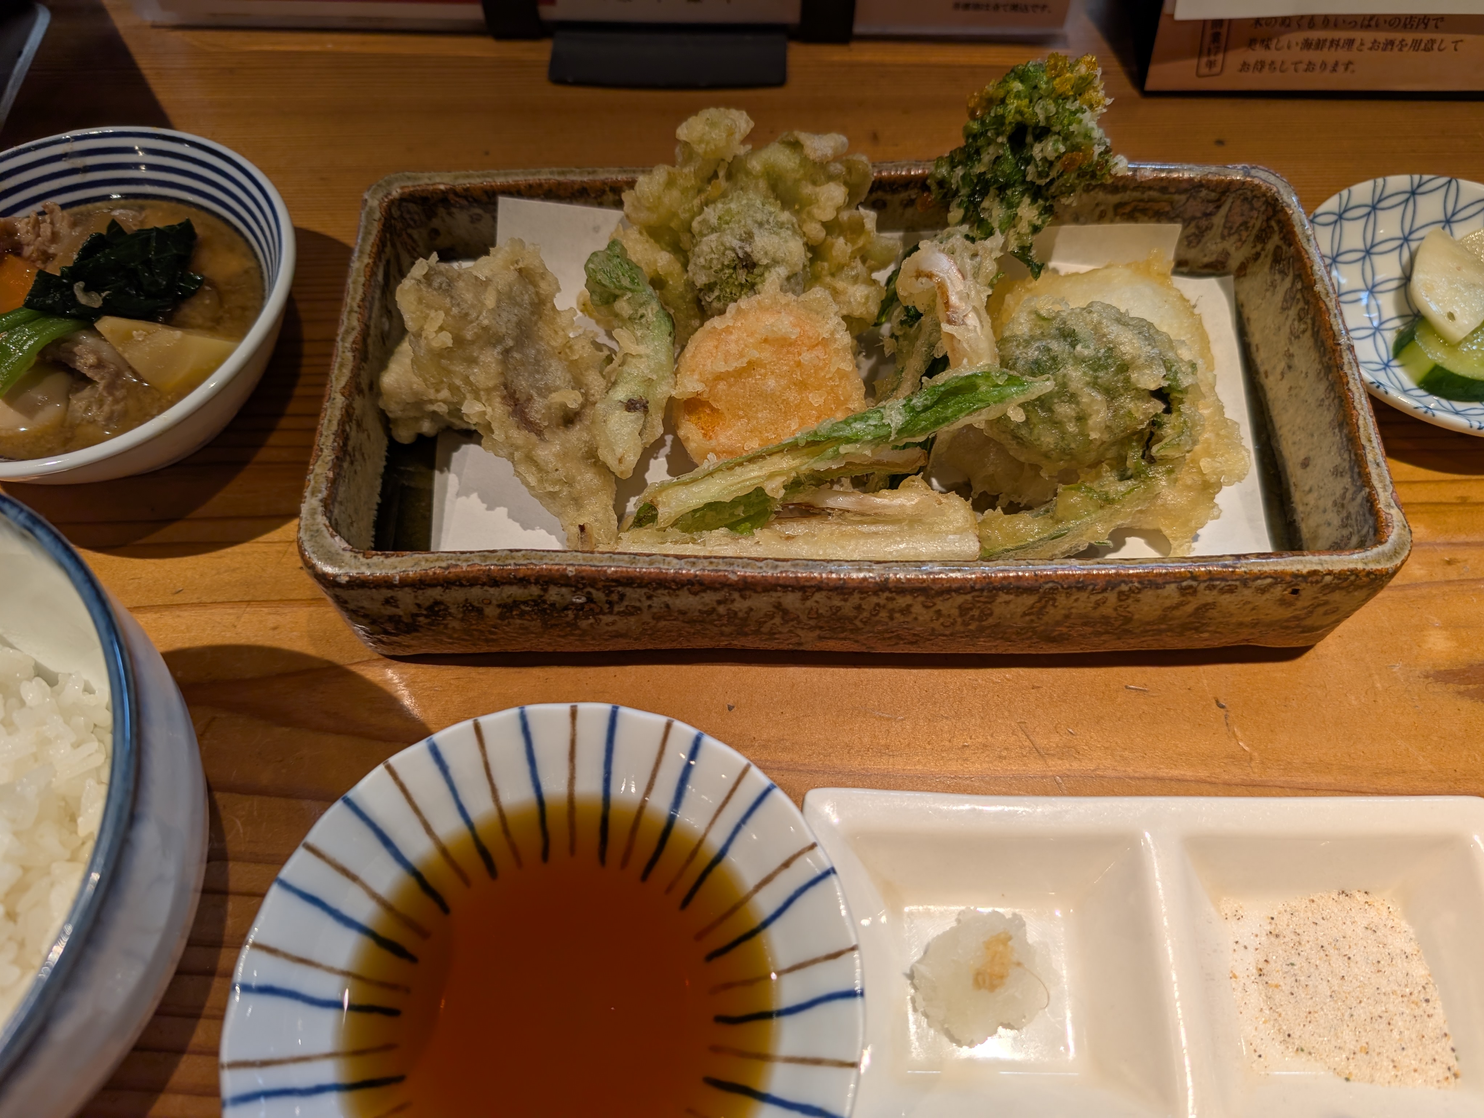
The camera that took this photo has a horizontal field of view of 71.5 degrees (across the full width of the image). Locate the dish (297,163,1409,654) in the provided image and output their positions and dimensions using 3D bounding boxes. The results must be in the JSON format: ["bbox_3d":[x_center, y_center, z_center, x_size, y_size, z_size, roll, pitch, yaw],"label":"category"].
[{"bbox_3d":[0.023,-0.038,0.260,0.236,0.046,0.115,0,64,0],"label":"dish"}]

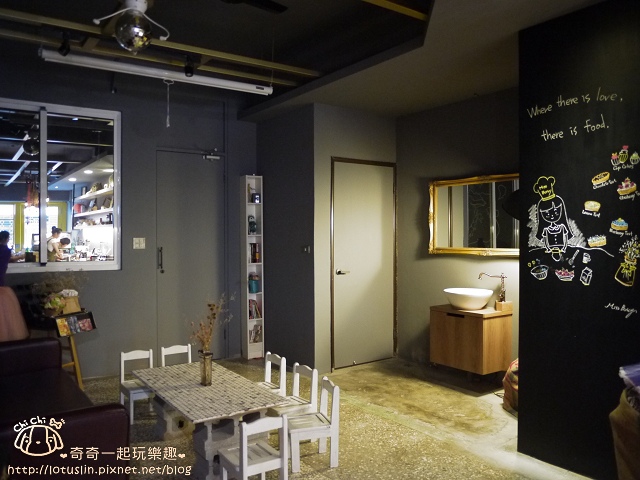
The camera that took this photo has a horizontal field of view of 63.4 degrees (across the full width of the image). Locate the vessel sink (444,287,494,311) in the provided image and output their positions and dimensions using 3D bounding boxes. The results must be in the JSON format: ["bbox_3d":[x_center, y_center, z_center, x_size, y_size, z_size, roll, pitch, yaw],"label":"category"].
[{"bbox_3d":[1.380,0.552,4.732,0.420,0.155,0.470,0,0,-36],"label":"vessel sink"}]

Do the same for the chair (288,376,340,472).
[{"bbox_3d":[-0.065,1.094,3.096,0.290,0.470,0.245,0,0,-18],"label":"chair"}]

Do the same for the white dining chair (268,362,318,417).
[{"bbox_3d":[-0.203,1.092,3.441,0.290,0.470,0.245,0,0,-36],"label":"white dining chair"}]

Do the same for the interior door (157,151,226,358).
[{"bbox_3d":[-1.363,0.200,5.514,0.750,2.230,0.050,0,0,-36],"label":"interior door"}]

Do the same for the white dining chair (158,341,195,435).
[{"bbox_3d":[-1.084,1.092,4.062,0.245,0.470,0.290,0,0,-32],"label":"white dining chair"}]

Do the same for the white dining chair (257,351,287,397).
[{"bbox_3d":[-0.434,1.091,3.780,0.290,0.470,0.245,0,0,-36],"label":"white dining chair"}]

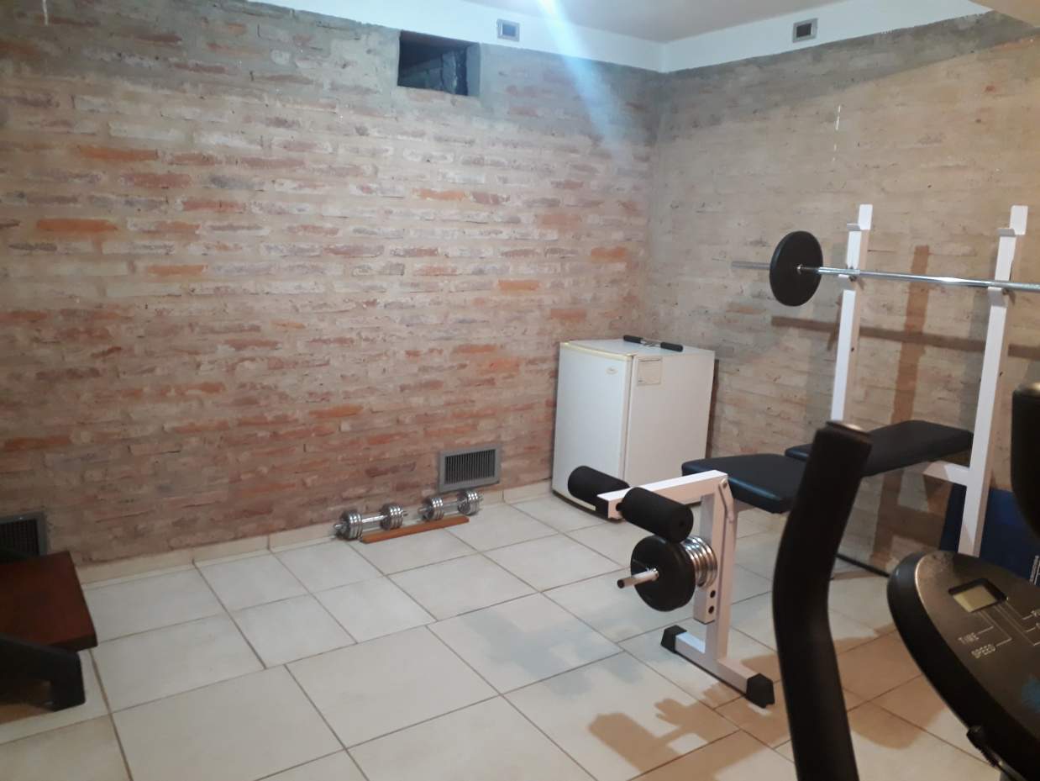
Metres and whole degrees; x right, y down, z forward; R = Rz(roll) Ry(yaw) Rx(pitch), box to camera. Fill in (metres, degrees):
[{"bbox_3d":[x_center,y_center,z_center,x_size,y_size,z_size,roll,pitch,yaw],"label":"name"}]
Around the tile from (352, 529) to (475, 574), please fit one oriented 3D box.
[{"bbox_3d":[-0.488,0.694,3.607,0.450,0.010,0.450,-6,15,-34],"label":"tile"}]

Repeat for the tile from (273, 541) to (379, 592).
[{"bbox_3d":[-0.785,0.706,3.297,0.298,0.010,0.433,-6,15,-34],"label":"tile"}]

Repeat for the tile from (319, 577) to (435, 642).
[{"bbox_3d":[-0.540,0.789,2.951,0.298,0.010,0.423,-6,15,-34],"label":"tile"}]

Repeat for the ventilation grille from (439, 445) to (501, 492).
[{"bbox_3d":[-0.233,0.378,3.925,0.343,0.197,0.025,-6,15,-34],"label":"ventilation grille"}]

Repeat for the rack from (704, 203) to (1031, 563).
[{"bbox_3d":[1.062,0.127,2.728,0.980,1.492,0.616,-6,15,-34],"label":"rack"}]

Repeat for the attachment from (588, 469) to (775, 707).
[{"bbox_3d":[0.449,0.593,2.374,0.574,0.682,0.497,-6,15,-34],"label":"attachment"}]

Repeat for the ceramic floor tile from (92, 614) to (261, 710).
[{"bbox_3d":[-1.121,0.874,2.644,0.450,0.010,0.450,-6,15,-34],"label":"ceramic floor tile"}]

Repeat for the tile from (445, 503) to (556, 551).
[{"bbox_3d":[-0.118,0.633,3.755,0.431,0.010,0.427,-6,15,-34],"label":"tile"}]

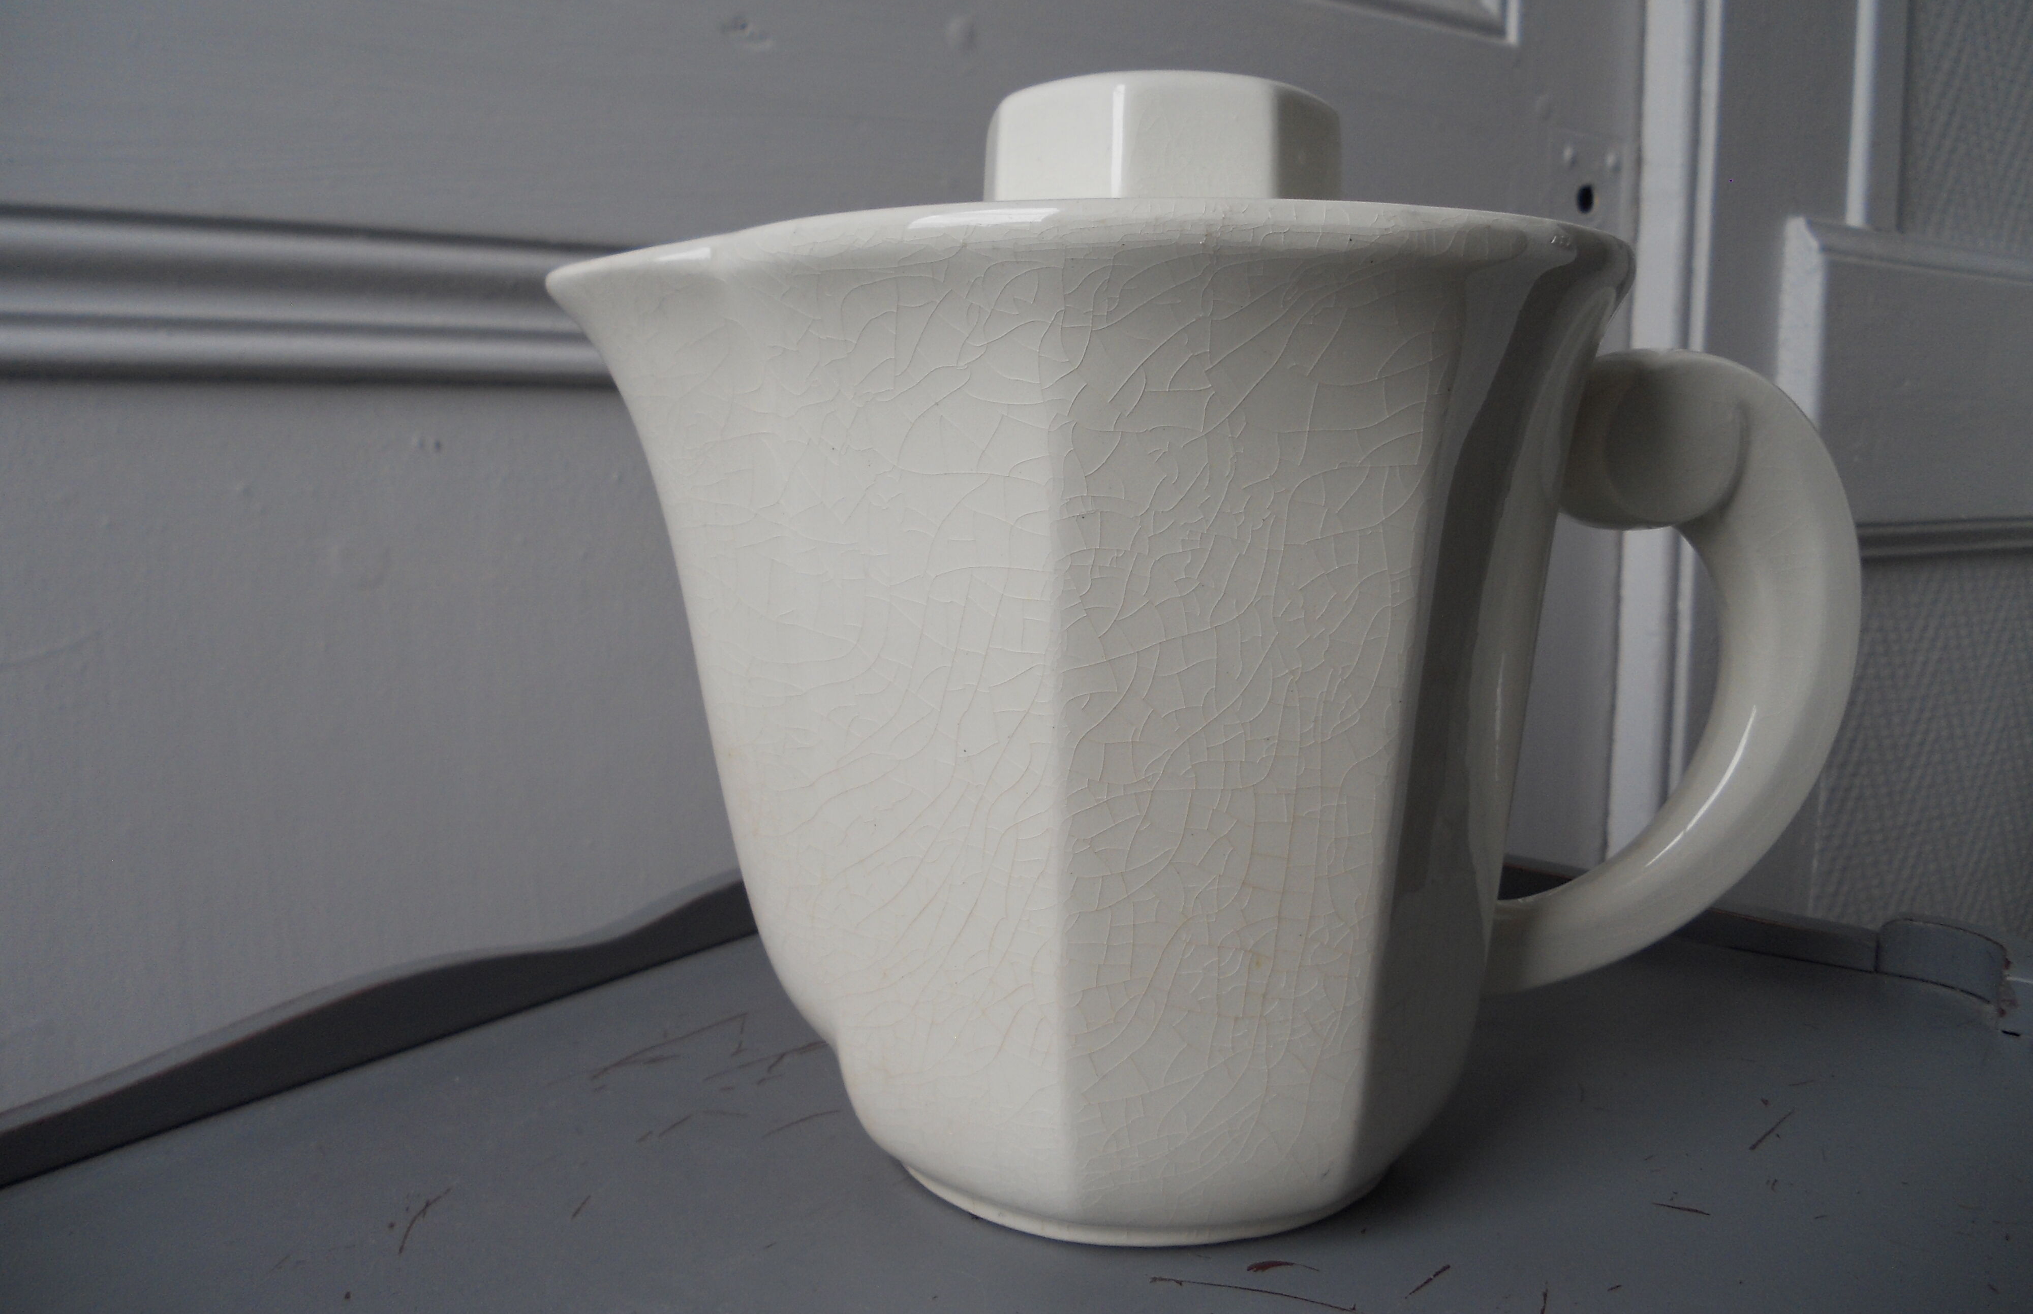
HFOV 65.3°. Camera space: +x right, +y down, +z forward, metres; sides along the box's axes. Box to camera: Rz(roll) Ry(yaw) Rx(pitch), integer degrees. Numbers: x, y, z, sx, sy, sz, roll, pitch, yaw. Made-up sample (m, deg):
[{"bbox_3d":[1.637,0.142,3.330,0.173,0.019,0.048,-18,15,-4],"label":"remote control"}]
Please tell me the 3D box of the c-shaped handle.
[{"bbox_3d":[0.111,0.003,0.276,0.073,0.112,0.025,-1,8,-7],"label":"c-shaped handle"}]

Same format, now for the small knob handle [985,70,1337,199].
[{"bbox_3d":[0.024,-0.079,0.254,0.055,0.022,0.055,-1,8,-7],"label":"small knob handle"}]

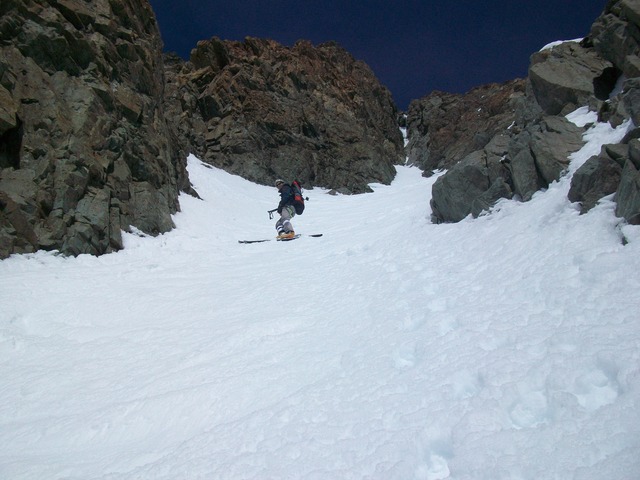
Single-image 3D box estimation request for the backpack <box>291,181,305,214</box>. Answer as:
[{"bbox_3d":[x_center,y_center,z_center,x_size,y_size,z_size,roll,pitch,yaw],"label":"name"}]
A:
[{"bbox_3d":[-0.495,-0.935,13.020,0.270,0.660,0.330,-2,-19,-27],"label":"backpack"}]

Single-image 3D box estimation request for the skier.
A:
[{"bbox_3d":[-0.747,-0.660,12.800,0.580,1.360,0.580,10,-24,-23],"label":"skier"}]

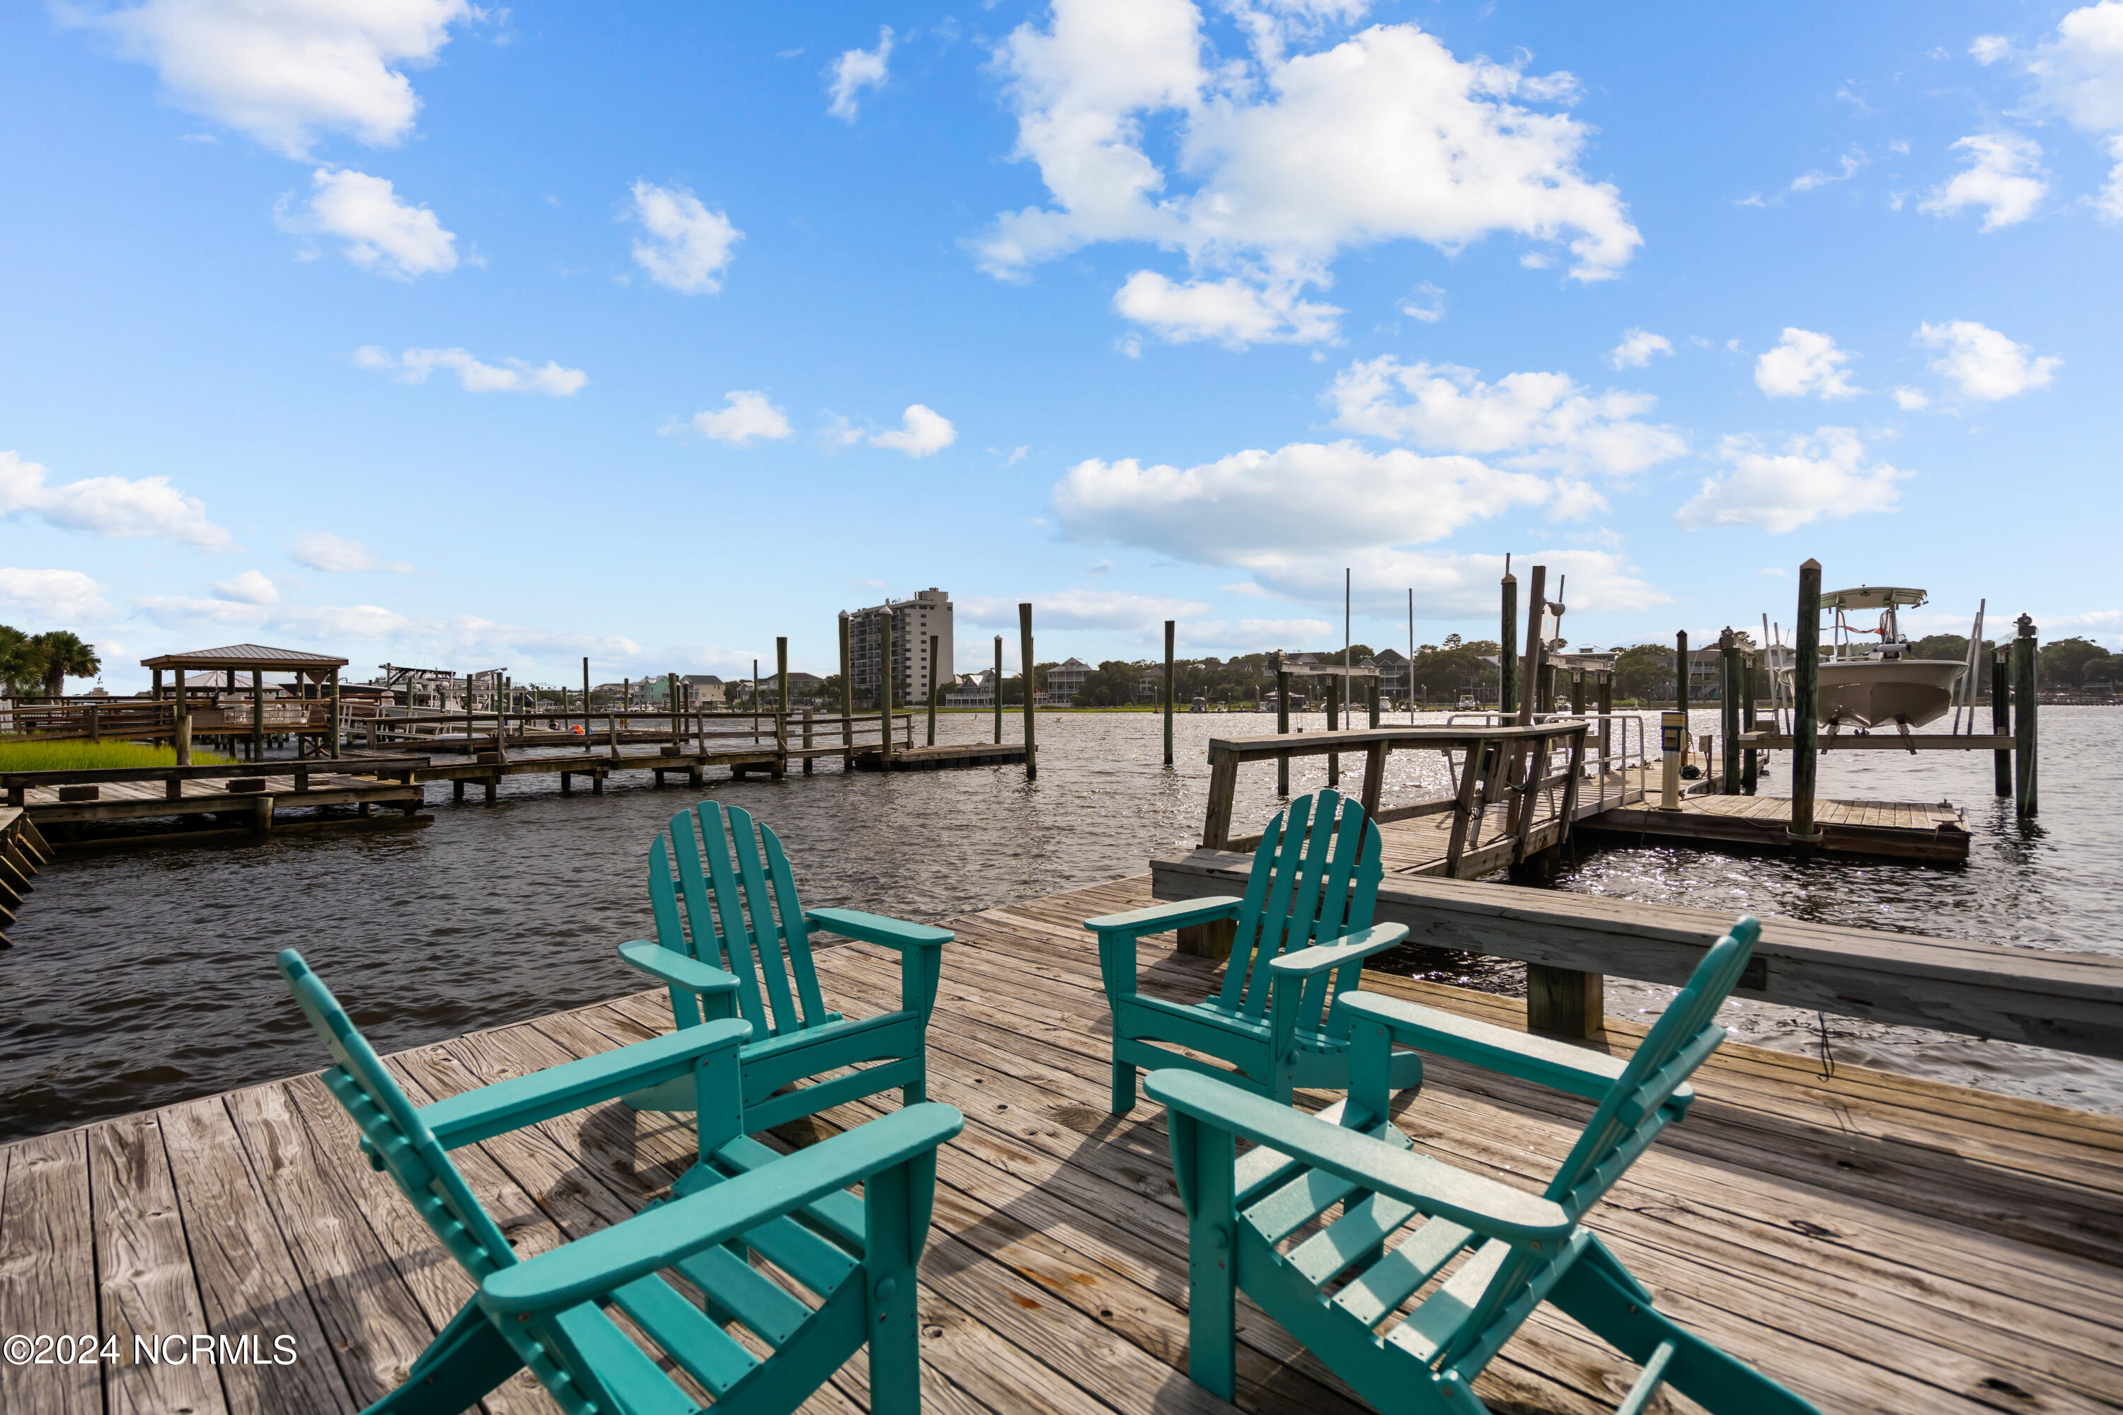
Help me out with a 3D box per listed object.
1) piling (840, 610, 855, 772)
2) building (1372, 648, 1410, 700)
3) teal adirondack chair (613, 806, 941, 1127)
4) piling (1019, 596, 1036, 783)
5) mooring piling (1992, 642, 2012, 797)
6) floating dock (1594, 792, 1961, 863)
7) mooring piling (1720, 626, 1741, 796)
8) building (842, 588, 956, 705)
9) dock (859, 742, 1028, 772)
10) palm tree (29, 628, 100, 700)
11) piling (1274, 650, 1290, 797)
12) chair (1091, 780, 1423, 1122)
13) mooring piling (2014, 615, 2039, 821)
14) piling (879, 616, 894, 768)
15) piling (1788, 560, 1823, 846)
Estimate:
[{"bbox_3d":[-6.074,-0.464,26.658,0.260,4.511,0.260,0,0,0],"label":"piling"},{"bbox_3d":[82.905,-7.746,239.935,10.000,13.400,10.500,0,0,9],"label":"building"},{"bbox_3d":[-0.867,0.738,2.719,0.736,0.900,0.884,-1,0,-45],"label":"teal adirondack chair"},{"bbox_3d":[-0.802,-0.365,22.871,0.270,4.299,0.270,-2,0,-2],"label":"piling"},{"bbox_3d":[17.202,0.240,17.241,0.240,2.785,0.240,-1,0,45],"label":"mooring piling"},{"bbox_3d":[9.541,1.526,12.805,3.787,0.340,3.218,0,0,39],"label":"floating dock"},{"bbox_3d":[11.007,0.192,15.549,0.250,3.008,0.250,1,0,35],"label":"mooring piling"},{"bbox_3d":[-56.487,-19.477,329.954,16.000,39.000,60.000,-1,0,-30],"label":"building"},{"bbox_3d":[-3.411,1.561,29.513,2.000,0.450,6.229,0,0,36],"label":"dock"},{"bbox_3d":[-63.449,-1.688,60.000,3.400,6.200,3.400,0,0,43],"label":"palm tree"},{"bbox_3d":[4.273,0.322,18.280,0.230,2.797,0.230,0,0,0],"label":"piling"},{"bbox_3d":[0.611,0.721,2.799,0.890,0.920,0.745,-1,0,-44],"label":"chair"},{"bbox_3d":[14.482,0.118,14.164,0.250,3.052,0.250,-1,0,-44],"label":"mooring piling"},{"bbox_3d":[-4.947,-0.493,26.720,0.280,4.605,0.280,0,0,-11],"label":"piling"},{"bbox_3d":[8.930,-0.019,11.299,0.220,3.498,0.220,1,0,38],"label":"piling"}]

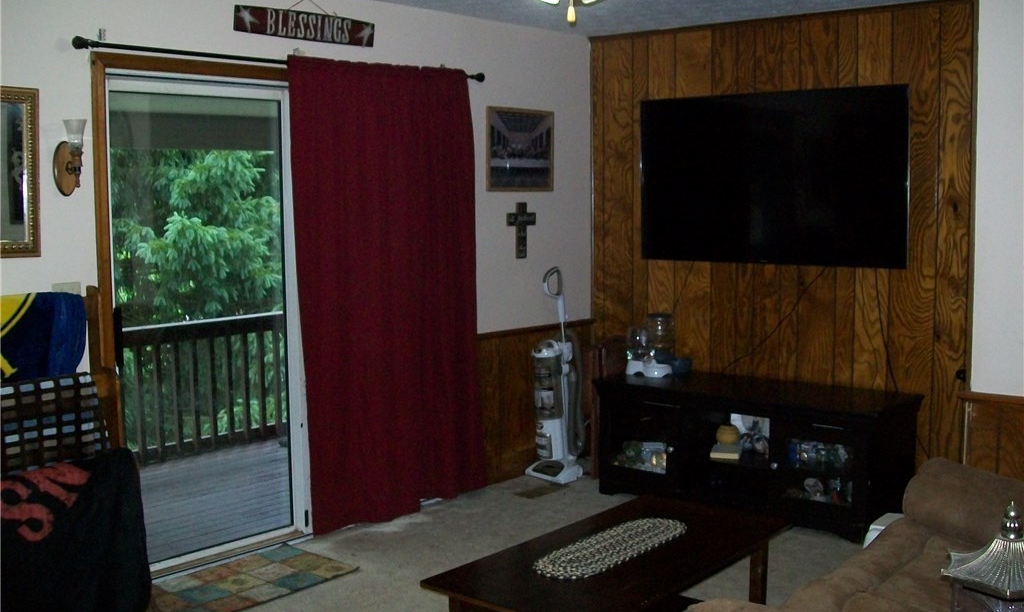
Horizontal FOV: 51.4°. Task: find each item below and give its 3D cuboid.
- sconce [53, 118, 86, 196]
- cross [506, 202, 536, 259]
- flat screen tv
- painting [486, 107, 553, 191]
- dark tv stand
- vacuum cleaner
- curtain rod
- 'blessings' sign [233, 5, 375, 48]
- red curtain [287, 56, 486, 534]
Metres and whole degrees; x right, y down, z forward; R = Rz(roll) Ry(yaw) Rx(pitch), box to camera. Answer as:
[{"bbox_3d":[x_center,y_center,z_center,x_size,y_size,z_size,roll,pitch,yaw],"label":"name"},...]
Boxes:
[{"bbox_3d":[-1.541,-0.522,3.749,0.140,0.276,0.106,5,8,41],"label":"sconce"},{"bbox_3d":[0.062,-0.403,5.709,0.020,0.303,0.243,5,8,41],"label":"cross"},{"bbox_3d":[1.278,-0.635,5.321,1.468,0.835,0.070,5,8,41],"label":"flat screen tv"},{"bbox_3d":[0.061,-0.829,5.666,0.025,0.439,0.545,5,8,41],"label":"painting"},{"bbox_3d":[1.160,0.686,5.166,1.508,0.593,0.574,5,8,41],"label":"dark tv stand"},{"bbox_3d":[0.266,0.360,5.748,0.287,1.155,0.347,5,8,41],"label":"vacuum cleaner"},{"bbox_3d":[-0.847,-1.033,4.506,0.080,0.070,2.130,5,8,41],"label":"curtain rod"},{"bbox_3d":[-0.867,-1.197,4.567,0.020,0.107,0.762,5,8,41],"label":"'blessings' sign"},{"bbox_3d":[-0.532,-0.058,4.949,0.100,2.090,1.191,5,8,41],"label":"red curtain"}]

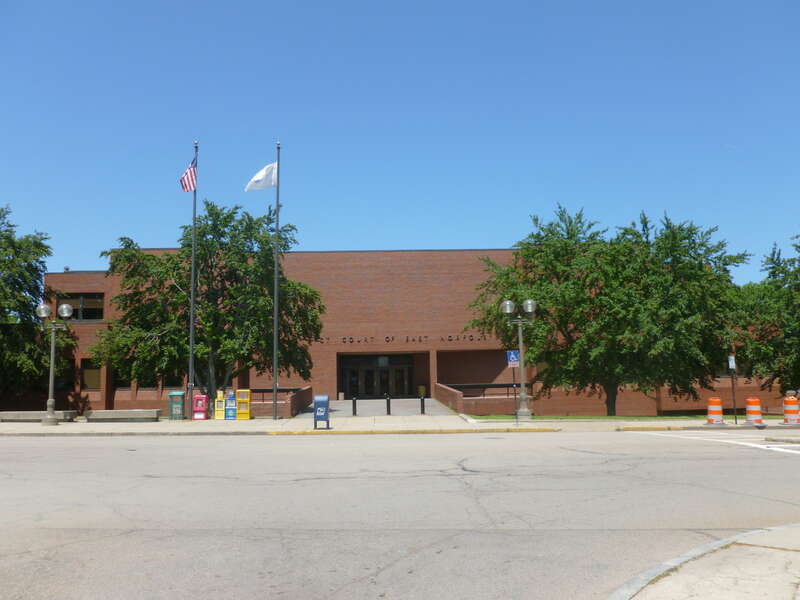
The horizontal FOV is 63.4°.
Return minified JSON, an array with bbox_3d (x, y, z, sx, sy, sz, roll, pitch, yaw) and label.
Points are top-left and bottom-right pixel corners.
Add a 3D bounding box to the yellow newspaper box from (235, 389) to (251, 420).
[{"bbox_3d":[-6.798,4.585,28.200,0.540,1.290,0.450,-1,-6,-3],"label":"yellow newspaper box"}]

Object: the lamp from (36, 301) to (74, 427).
[{"bbox_3d":[-13.575,2.493,25.295,1.410,4.696,0.650,-1,-6,0],"label":"lamp"}]

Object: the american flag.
[{"bbox_3d":[-9.530,-5.636,29.200,0.750,1.540,0.450,-1,-6,-3],"label":"american flag"}]

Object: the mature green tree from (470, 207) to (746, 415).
[{"bbox_3d":[9.216,0.398,28.602,11.800,9.251,11.000,-1,-6,0],"label":"mature green tree"}]

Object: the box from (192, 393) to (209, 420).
[{"bbox_3d":[-8.685,4.693,28.200,0.550,1.070,0.480,-1,-6,-3],"label":"box"}]

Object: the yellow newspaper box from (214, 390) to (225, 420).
[{"bbox_3d":[-7.831,4.598,28.200,0.420,1.260,0.420,-1,-6,-3],"label":"yellow newspaper box"}]

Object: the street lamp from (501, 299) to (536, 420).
[{"bbox_3d":[4.861,2.378,25.787,1.380,4.783,0.650,-2,-6,0],"label":"street lamp"}]

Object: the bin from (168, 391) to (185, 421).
[{"bbox_3d":[-9.727,4.624,28.200,0.580,1.190,0.560,-1,-6,-3],"label":"bin"}]

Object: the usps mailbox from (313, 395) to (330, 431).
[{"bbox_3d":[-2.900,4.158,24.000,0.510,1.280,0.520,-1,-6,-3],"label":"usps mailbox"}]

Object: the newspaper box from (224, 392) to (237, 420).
[{"bbox_3d":[-7.352,4.632,28.200,0.460,1.180,0.430,-1,-6,-3],"label":"newspaper box"}]

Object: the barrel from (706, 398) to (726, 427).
[{"bbox_3d":[11.585,4.073,23.791,0.660,1.030,0.660,-1,-6,0],"label":"barrel"}]

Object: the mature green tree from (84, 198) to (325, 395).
[{"bbox_3d":[-9.281,0.434,31.200,11.000,10.200,10.300,-1,-6,-3],"label":"mature green tree"}]

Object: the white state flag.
[{"bbox_3d":[-6.225,-5.543,29.042,1.468,1.280,0.400,-1,-6,0],"label":"white state flag"}]

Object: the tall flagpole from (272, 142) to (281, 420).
[{"bbox_3d":[-5.419,-0.976,28.563,0.200,12.332,0.200,0,-6,0],"label":"tall flagpole"}]

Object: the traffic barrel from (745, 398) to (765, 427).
[{"bbox_3d":[13.014,4.090,23.687,0.660,1.030,0.660,-1,-6,0],"label":"traffic barrel"}]

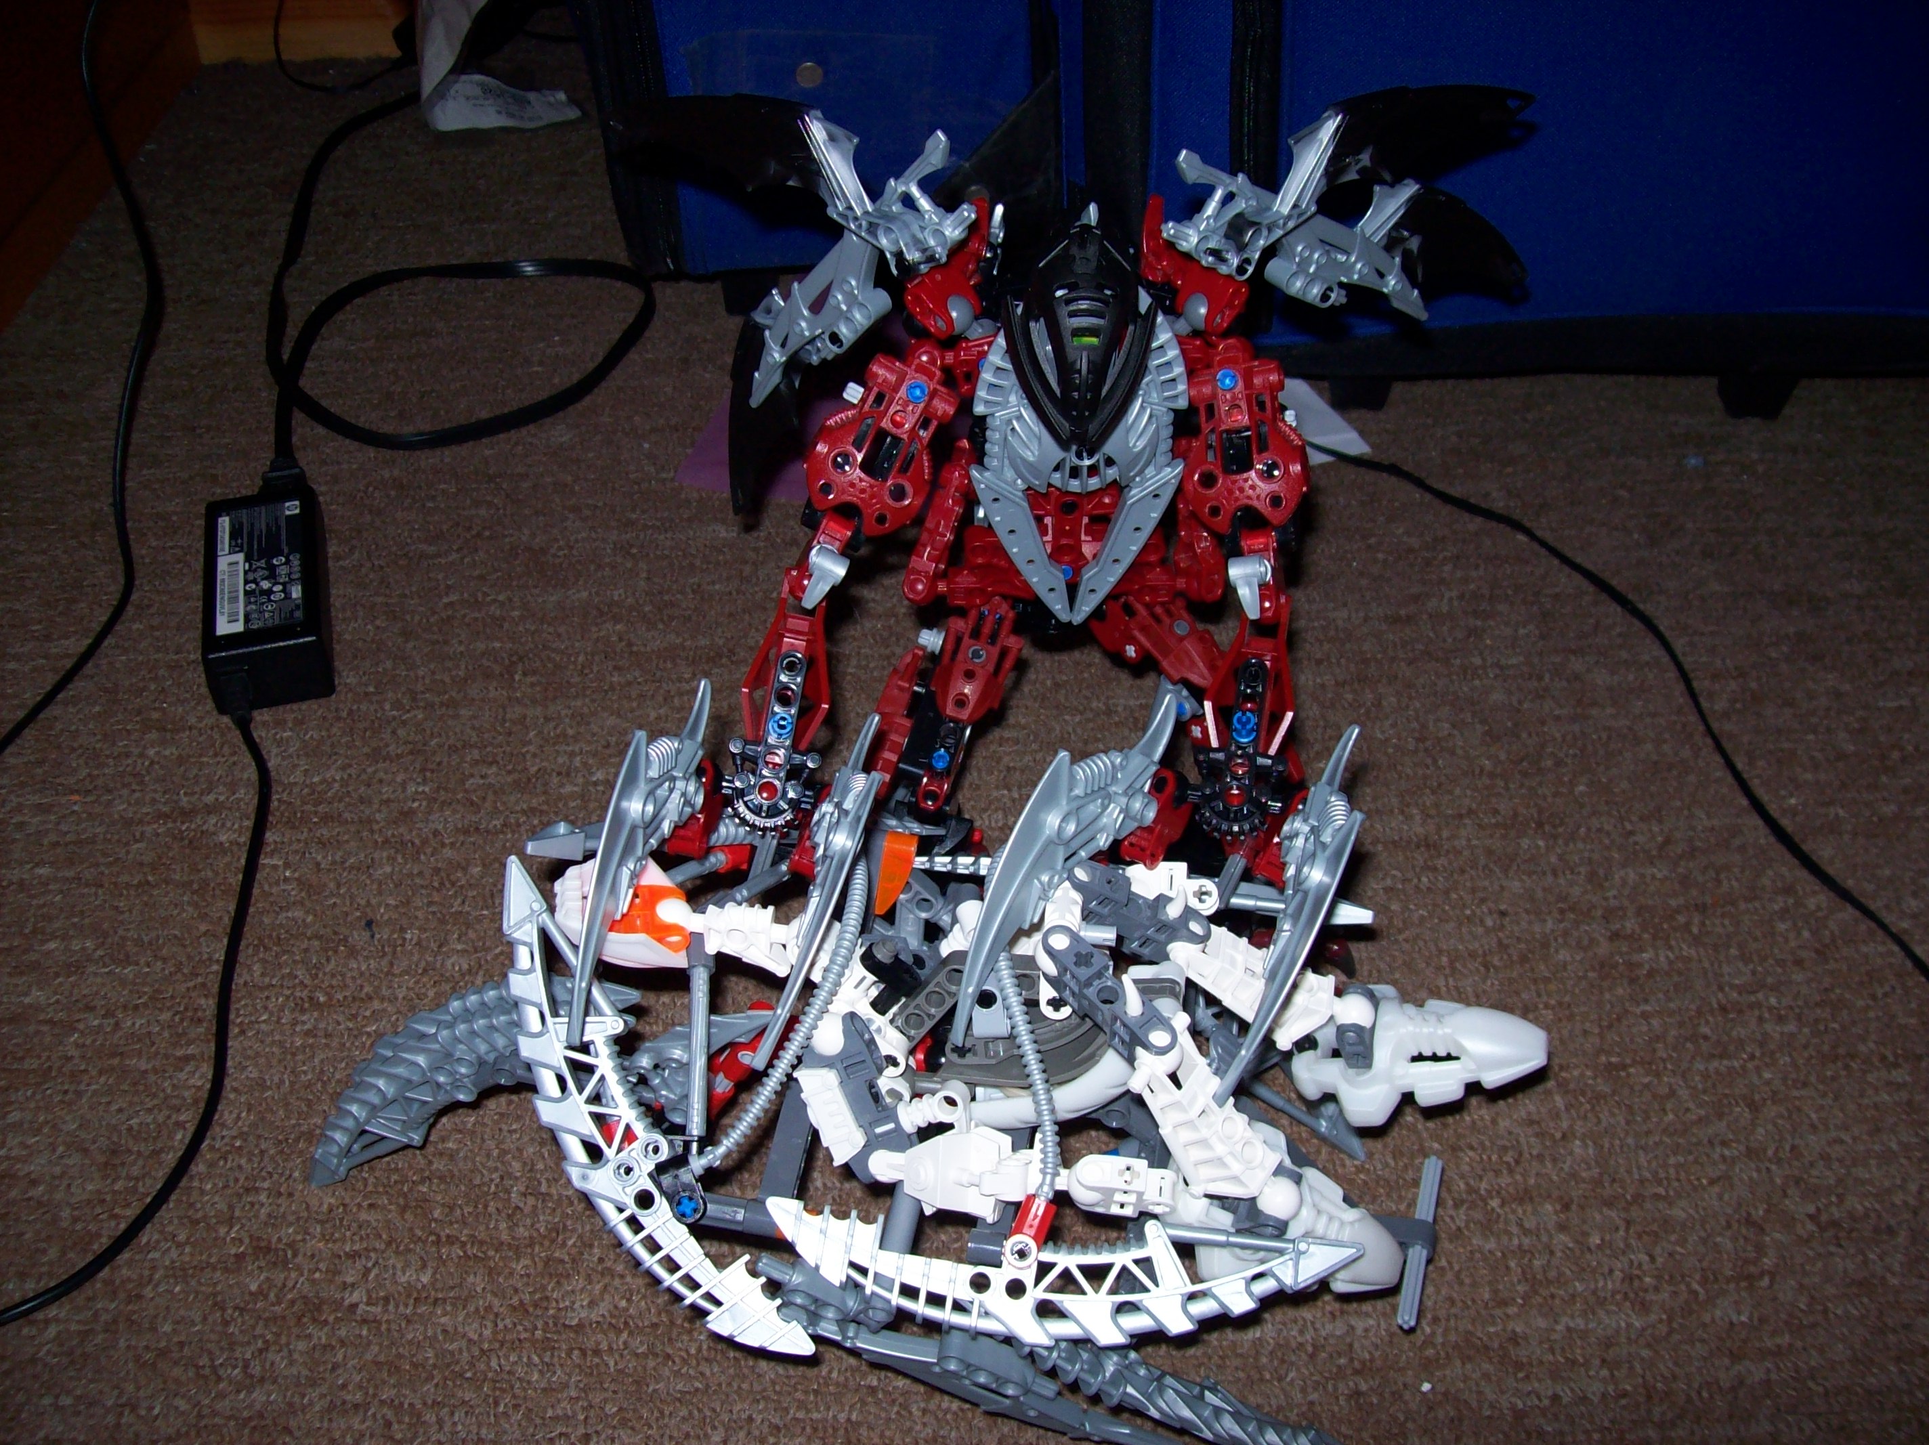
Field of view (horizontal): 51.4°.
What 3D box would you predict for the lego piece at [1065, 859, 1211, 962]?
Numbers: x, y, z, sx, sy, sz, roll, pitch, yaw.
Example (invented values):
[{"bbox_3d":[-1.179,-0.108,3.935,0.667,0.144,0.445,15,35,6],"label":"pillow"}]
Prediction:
[{"bbox_3d":[0.045,0.050,0.522,0.043,0.013,0.009,24,49,25],"label":"lego piece"}]

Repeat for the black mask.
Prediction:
[{"bbox_3d":[0.029,-0.096,0.503,0.038,0.052,0.034,1,29,3],"label":"black mask"}]

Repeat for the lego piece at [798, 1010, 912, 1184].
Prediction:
[{"bbox_3d":[-0.026,0.089,0.468,0.015,0.011,0.042,-39,57,15],"label":"lego piece"}]

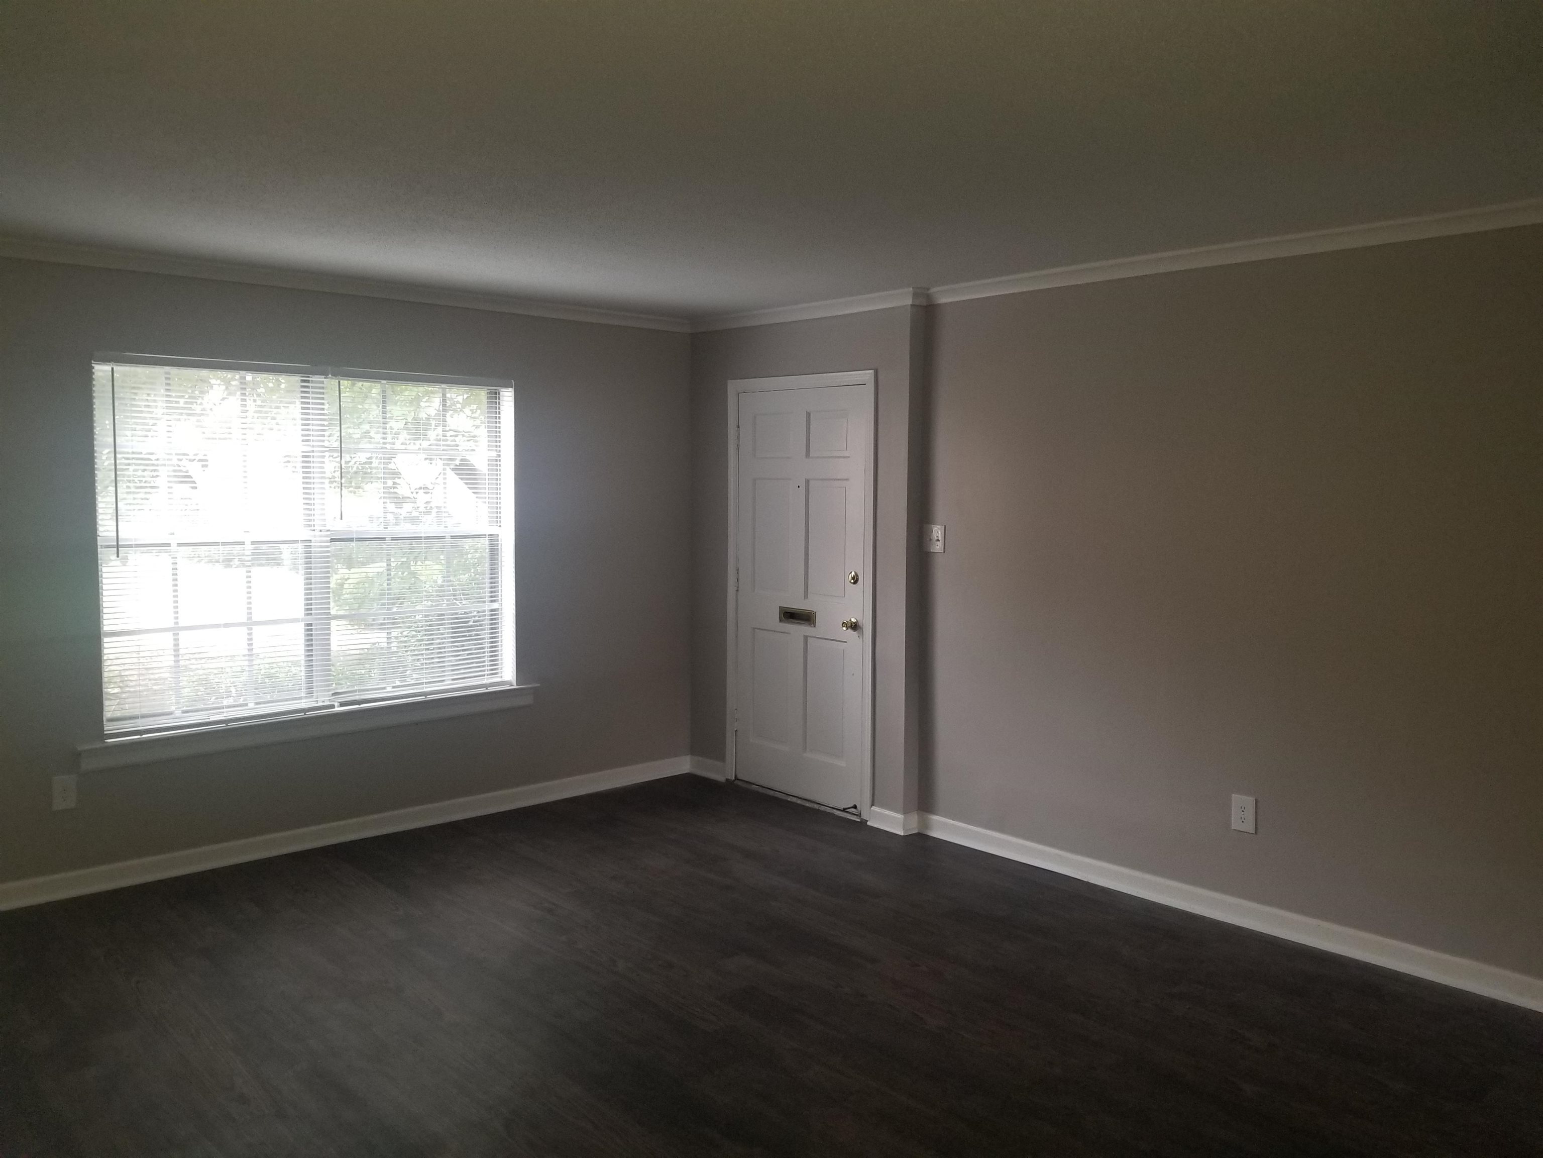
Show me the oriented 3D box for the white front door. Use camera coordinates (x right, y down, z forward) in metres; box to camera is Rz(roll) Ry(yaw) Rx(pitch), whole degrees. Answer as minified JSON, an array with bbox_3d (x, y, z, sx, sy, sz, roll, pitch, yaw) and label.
[{"bbox_3d":[0.138,0.080,5.733,0.050,2.010,0.883,-4,7,-43],"label":"white front door"}]

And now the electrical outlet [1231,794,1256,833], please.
[{"bbox_3d":[1.716,0.850,4.211,0.012,0.124,0.086,-4,7,-43],"label":"electrical outlet"}]

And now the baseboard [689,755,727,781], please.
[{"bbox_3d":[-0.336,1.026,6.272,0.020,0.095,0.302,-4,7,-43],"label":"baseboard"}]

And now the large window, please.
[{"bbox_3d":[-1.927,-0.166,5.024,1.769,1.460,0.110,-4,7,-41],"label":"large window"}]

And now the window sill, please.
[{"bbox_3d":[-1.905,0.624,5.063,1.972,0.104,0.110,-4,7,-41],"label":"window sill"}]

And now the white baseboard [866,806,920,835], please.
[{"bbox_3d":[0.568,1.109,5.380,0.100,0.097,0.223,-4,7,-43],"label":"white baseboard"}]

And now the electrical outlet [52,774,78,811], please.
[{"bbox_3d":[-2.677,0.804,4.392,0.079,0.124,0.012,-4,7,-41],"label":"electrical outlet"}]

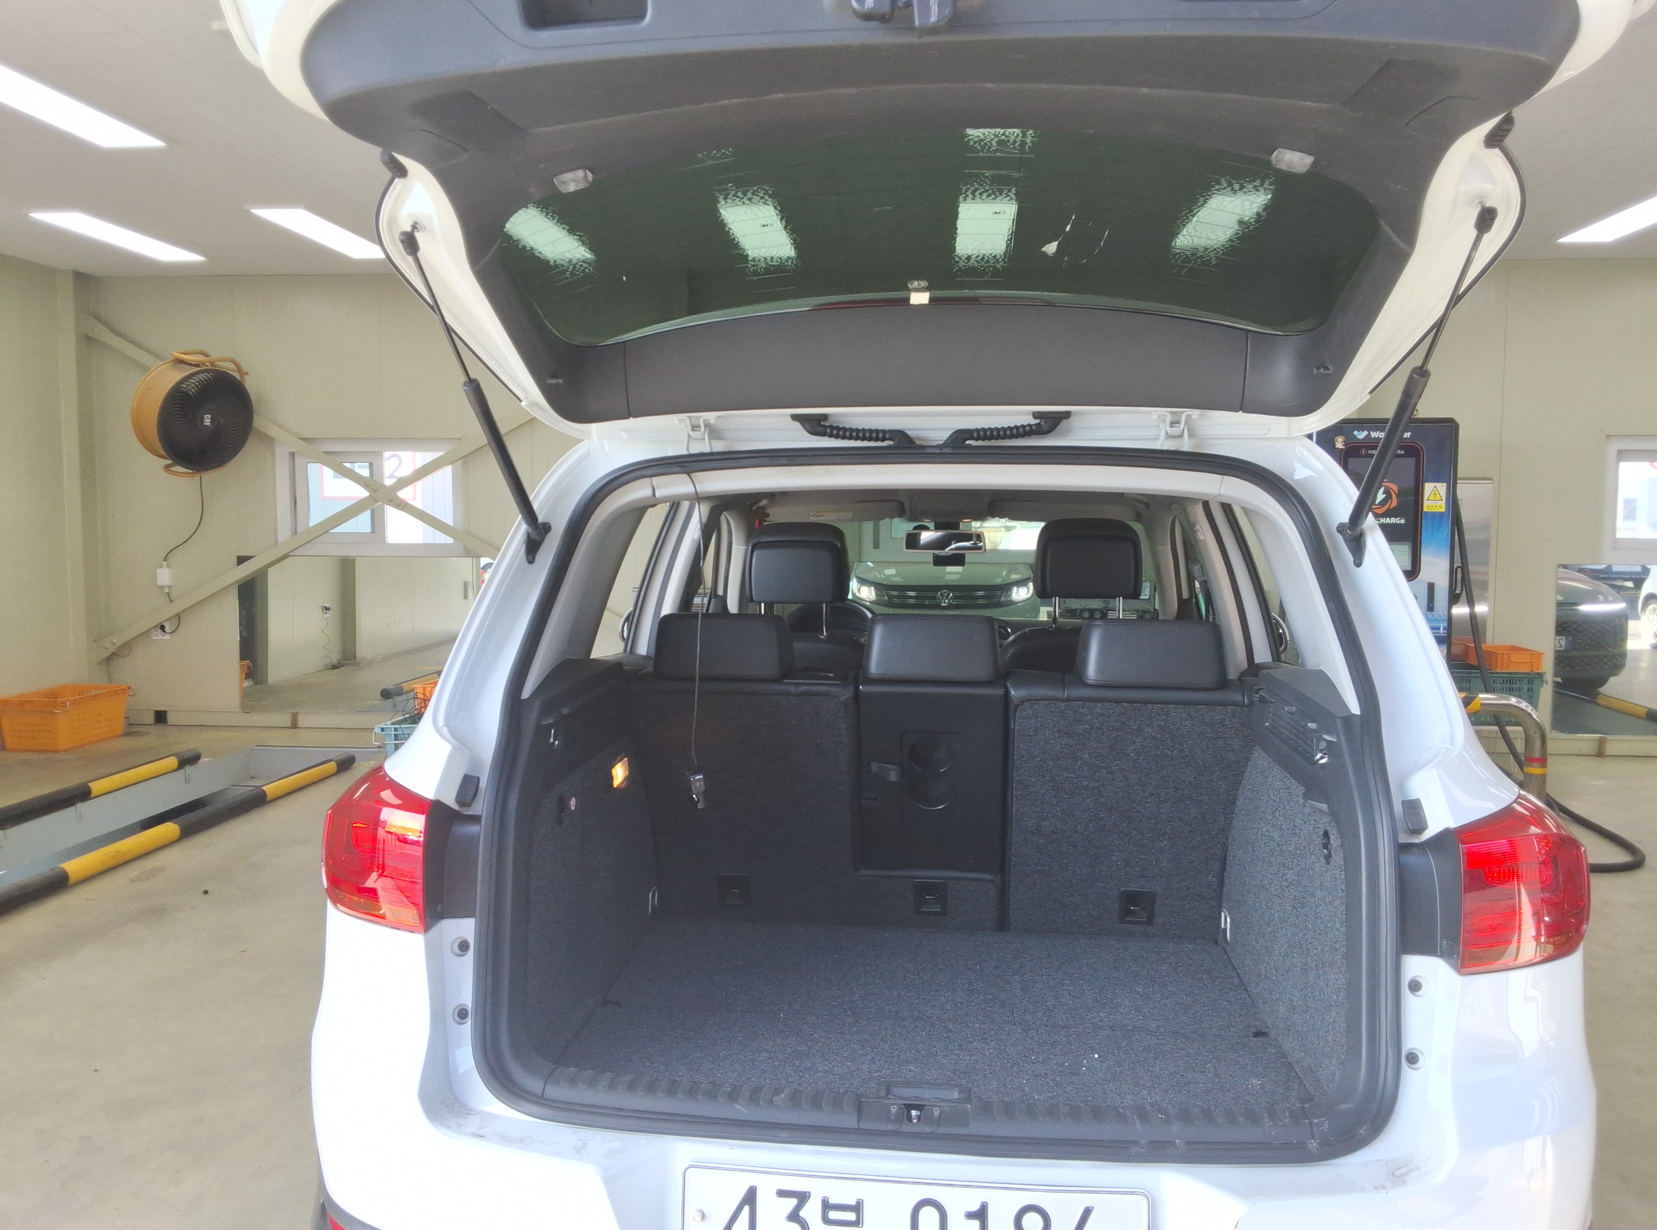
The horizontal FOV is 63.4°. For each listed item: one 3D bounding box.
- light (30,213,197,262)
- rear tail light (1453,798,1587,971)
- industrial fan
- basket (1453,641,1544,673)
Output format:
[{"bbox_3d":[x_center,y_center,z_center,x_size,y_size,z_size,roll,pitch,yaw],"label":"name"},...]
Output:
[{"bbox_3d":[-3.996,-2.139,7.613,0.305,0.040,1.265,1,4,4],"label":"light"},{"bbox_3d":[0.862,0.331,1.700,0.185,0.210,0.200,1,4,6],"label":"rear tail light"},{"bbox_3d":[-3.988,-1.258,8.401,0.400,0.730,0.670,12,11,38],"label":"industrial fan"},{"bbox_3d":[3.719,0.239,7.377,0.275,0.105,0.420,1,4,6],"label":"basket"}]

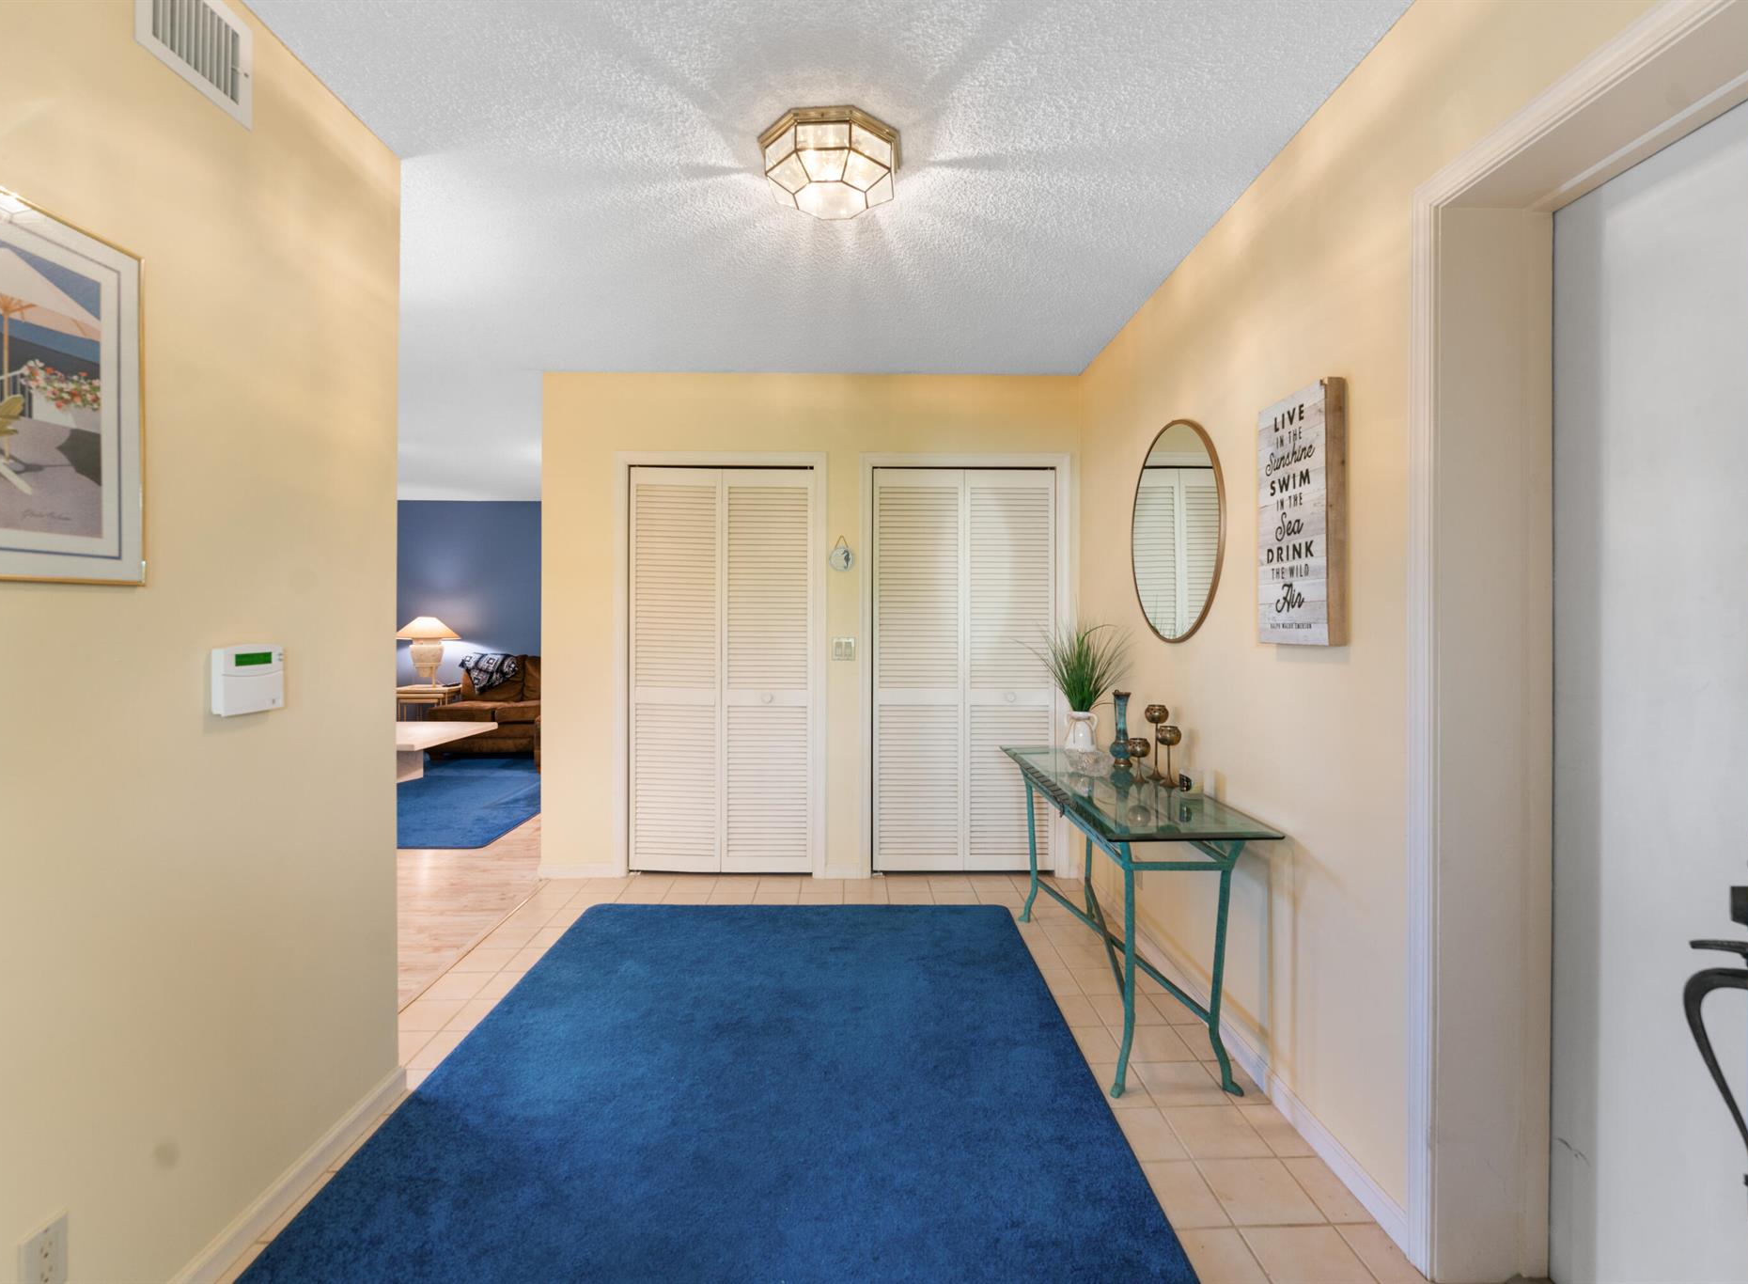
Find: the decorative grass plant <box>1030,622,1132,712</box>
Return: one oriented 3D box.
[{"bbox_3d":[0.836,0.100,3.025,0.390,0.360,0.340,0,1,-1],"label":"decorative grass plant"}]

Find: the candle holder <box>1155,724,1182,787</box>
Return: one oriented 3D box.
[{"bbox_3d":[0.994,0.384,2.515,0.078,0.203,0.078,0,2,-1],"label":"candle holder"}]

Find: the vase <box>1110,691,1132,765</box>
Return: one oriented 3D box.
[{"bbox_3d":[0.929,0.321,2.804,0.085,0.275,0.085,0,1,-1],"label":"vase"}]

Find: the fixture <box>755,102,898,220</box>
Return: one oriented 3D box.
[{"bbox_3d":[-0.118,-1.198,1.935,0.360,0.120,0.360,0,2,-1],"label":"fixture"}]

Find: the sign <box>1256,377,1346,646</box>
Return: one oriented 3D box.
[{"bbox_3d":[1.050,-0.295,1.845,0.045,0.600,0.290,0,2,-1],"label":"sign"}]

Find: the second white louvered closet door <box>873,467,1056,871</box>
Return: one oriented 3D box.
[{"bbox_3d":[0.455,0.135,3.731,0.910,2.000,0.035,0,2,-1],"label":"second white louvered closet door"}]

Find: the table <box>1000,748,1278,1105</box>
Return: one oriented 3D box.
[{"bbox_3d":[0.773,0.817,2.530,0.428,0.709,1.416,0,1,-1],"label":"table"}]

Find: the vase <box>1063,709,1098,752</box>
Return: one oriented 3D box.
[{"bbox_3d":[0.838,0.369,3.024,0.137,0.170,0.105,0,1,-1],"label":"vase"}]

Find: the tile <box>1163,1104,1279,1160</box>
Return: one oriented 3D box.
[{"bbox_3d":[0.851,1.222,1.865,0.198,0.010,0.198,0,2,-1],"label":"tile"}]

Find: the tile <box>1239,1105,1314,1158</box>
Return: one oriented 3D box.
[{"bbox_3d":[1.005,1.223,1.871,0.105,0.010,0.197,0,2,-1],"label":"tile"}]

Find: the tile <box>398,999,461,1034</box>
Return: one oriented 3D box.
[{"bbox_3d":[-1.446,1.203,2.403,0.198,0.010,0.198,0,2,-1],"label":"tile"}]

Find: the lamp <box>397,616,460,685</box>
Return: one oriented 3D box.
[{"bbox_3d":[-4.242,0.083,7.109,0.580,0.640,0.580,0,2,-1],"label":"lamp"}]

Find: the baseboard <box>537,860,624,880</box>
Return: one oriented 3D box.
[{"bbox_3d":[-1.434,1.103,3.623,0.383,0.090,0.016,0,1,-1],"label":"baseboard"}]

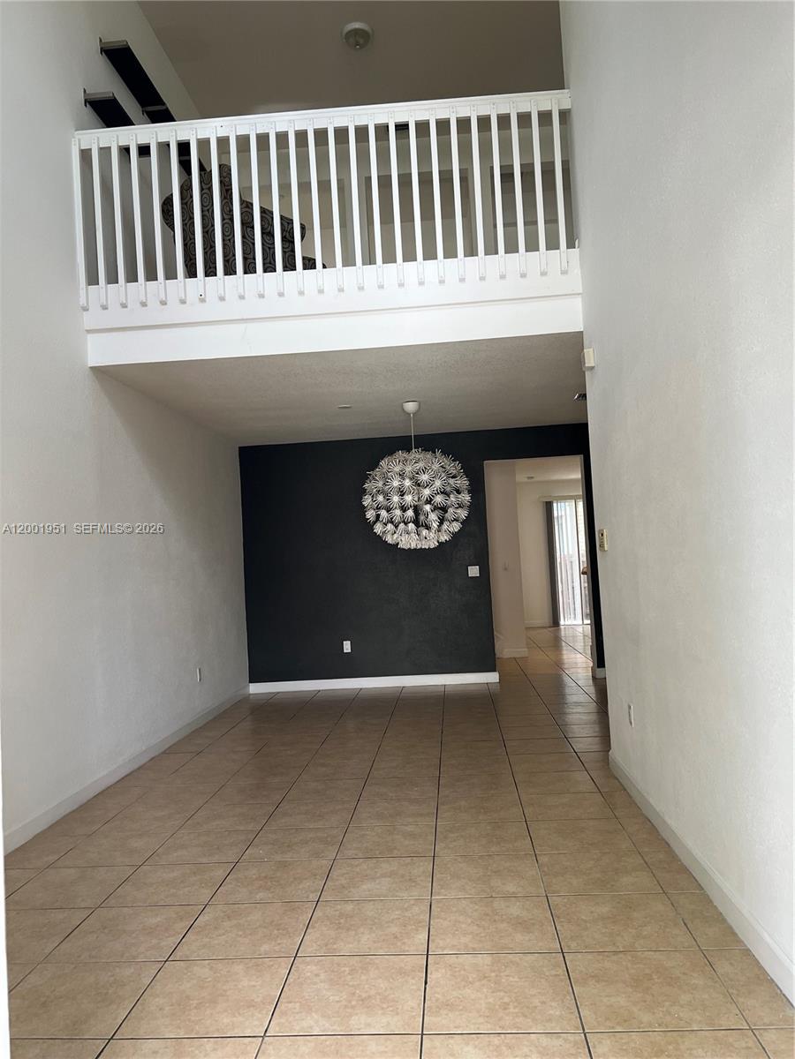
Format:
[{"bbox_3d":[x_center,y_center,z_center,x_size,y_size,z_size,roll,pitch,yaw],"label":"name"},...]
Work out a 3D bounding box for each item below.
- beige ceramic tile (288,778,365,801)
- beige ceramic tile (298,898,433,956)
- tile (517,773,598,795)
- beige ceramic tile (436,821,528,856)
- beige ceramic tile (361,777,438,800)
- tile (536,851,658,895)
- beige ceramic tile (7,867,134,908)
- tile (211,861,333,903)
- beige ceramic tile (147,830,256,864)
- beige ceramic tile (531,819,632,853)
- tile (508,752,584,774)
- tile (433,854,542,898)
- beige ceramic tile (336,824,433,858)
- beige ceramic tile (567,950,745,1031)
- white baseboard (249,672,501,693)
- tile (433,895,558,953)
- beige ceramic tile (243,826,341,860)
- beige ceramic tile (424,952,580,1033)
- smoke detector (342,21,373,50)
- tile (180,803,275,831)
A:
[{"bbox_3d":[-0.427,1.573,4.773,0.450,0.010,0.450,-3,-3,4],"label":"beige ceramic tile"},{"bbox_3d":[-0.098,1.365,2.725,0.415,0.010,0.415,-3,-3,4],"label":"beige ceramic tile"},{"bbox_3d":[0.914,1.481,4.643,0.445,0.010,0.445,-3,-3,4],"label":"tile"},{"bbox_3d":[0.410,1.482,3.808,0.450,0.010,0.450,-3,-3,4],"label":"beige ceramic tile"},{"bbox_3d":[0.019,1.435,4.399,0.415,0.010,0.415,-3,-3,4],"label":"beige ceramic tile"},{"bbox_3d":[0.829,1.437,3.325,0.450,0.010,0.450,-3,-3,4],"label":"tile"},{"bbox_3d":[-1.324,1.453,3.228,0.415,0.010,0.415,-3,-3,4],"label":"beige ceramic tile"},{"bbox_3d":[-0.522,1.503,3.391,0.445,0.010,0.445,-3,-3,4],"label":"tile"},{"bbox_3d":[-0.944,1.561,3.902,0.450,0.010,0.450,-3,-3,4],"label":"beige ceramic tile"},{"bbox_3d":[0.797,1.353,3.505,0.415,0.010,0.415,-3,-3,4],"label":"beige ceramic tile"},{"bbox_3d":[0.945,1.500,5.090,0.445,0.010,0.445,-3,-3,4],"label":"tile"},{"bbox_3d":[0.349,1.359,3.115,0.415,0.010,0.415,-3,-3,4],"label":"tile"},{"bbox_3d":[-0.043,1.496,3.808,0.445,0.010,0.445,-3,-3,4],"label":"beige ceramic tile"},{"bbox_3d":[0.757,1.388,2.405,0.445,0.010,0.445,-3,-3,4],"label":"beige ceramic tile"},{"bbox_3d":[-0.242,1.558,8.088,2.541,0.104,0.015,-3,-3,3],"label":"white baseboard"},{"bbox_3d":[0.342,1.433,2.883,0.445,0.010,0.445,-3,-3,4],"label":"tile"},{"bbox_3d":[-0.490,1.522,3.838,0.445,0.010,0.445,-3,-3,4],"label":"beige ceramic tile"},{"bbox_3d":[0.310,1.414,2.435,0.445,0.010,0.445,-3,-3,4],"label":"beige ceramic tile"},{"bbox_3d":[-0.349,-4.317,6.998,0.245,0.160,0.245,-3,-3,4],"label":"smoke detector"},{"bbox_3d":[-0.911,1.580,4.353,0.450,0.010,0.450,-3,-3,4],"label":"tile"}]

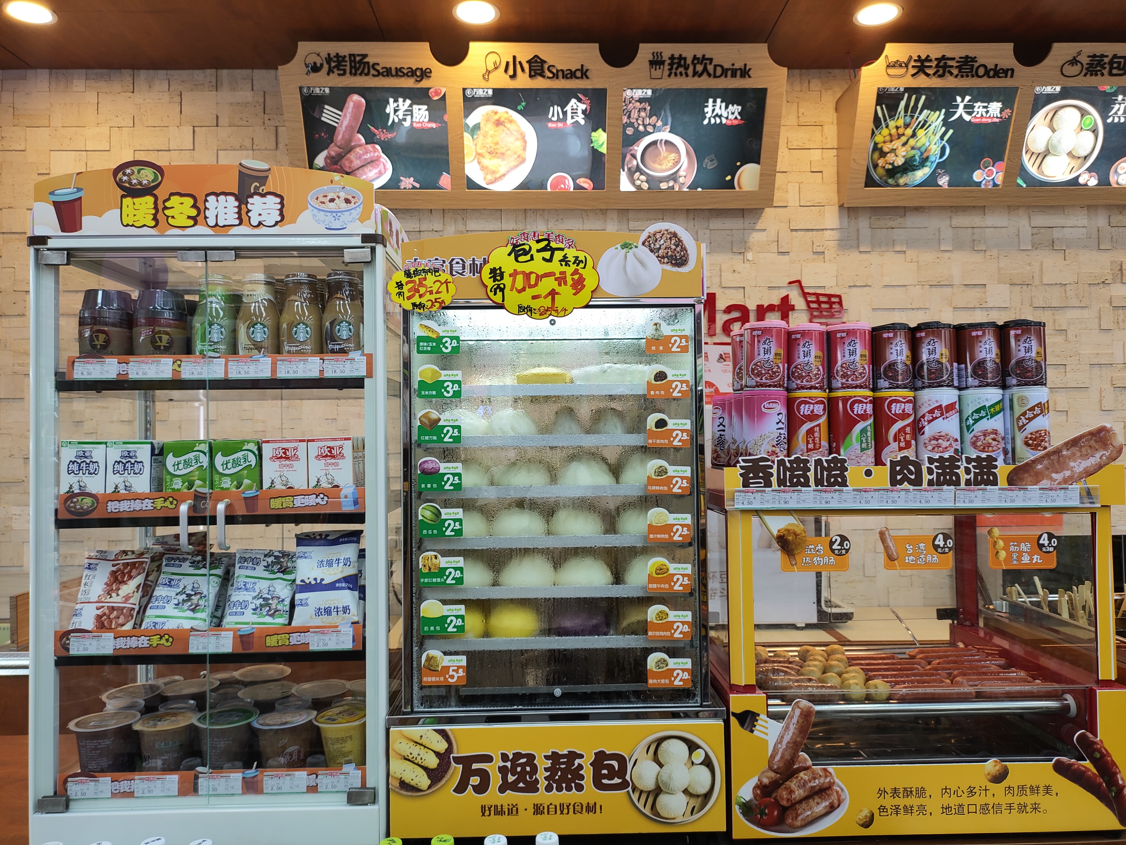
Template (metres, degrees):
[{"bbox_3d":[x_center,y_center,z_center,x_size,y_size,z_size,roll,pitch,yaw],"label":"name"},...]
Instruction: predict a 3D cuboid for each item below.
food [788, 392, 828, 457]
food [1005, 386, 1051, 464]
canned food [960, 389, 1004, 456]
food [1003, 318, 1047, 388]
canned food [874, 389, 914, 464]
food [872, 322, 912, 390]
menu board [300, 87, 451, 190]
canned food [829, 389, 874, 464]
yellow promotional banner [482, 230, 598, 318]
[{"bbox_3d":[0.388,0.014,1.295,0.067,0.122,0.067,-1,-1,-1],"label":"food"},{"bbox_3d":[0.718,0.007,1.263,0.067,0.118,0.067,-1,-1,-2],"label":"food"},{"bbox_3d":[0.646,0.008,1.261,0.067,0.118,0.067,-1,-1,-2],"label":"canned food"},{"bbox_3d":[0.726,-0.106,1.285,0.067,0.104,0.067,-1,-1,-1],"label":"food"},{"bbox_3d":[0.507,0.011,1.257,0.067,0.118,0.067,-1,-1,-2],"label":"canned food"},{"bbox_3d":[0.505,-0.099,1.259,0.066,0.103,0.066,-1,-1,-2],"label":"food"},{"bbox_3d":[-0.599,-0.915,2.634,0.463,0.315,0.030,0,22,-2],"label":"menu board"},{"bbox_3d":[0.456,0.013,1.285,0.067,0.122,0.067,-1,-1,-1],"label":"canned food"},{"bbox_3d":[-0.031,-0.205,1.132,0.163,0.122,0.010,-1,-1,-2],"label":"yellow promotional banner"}]

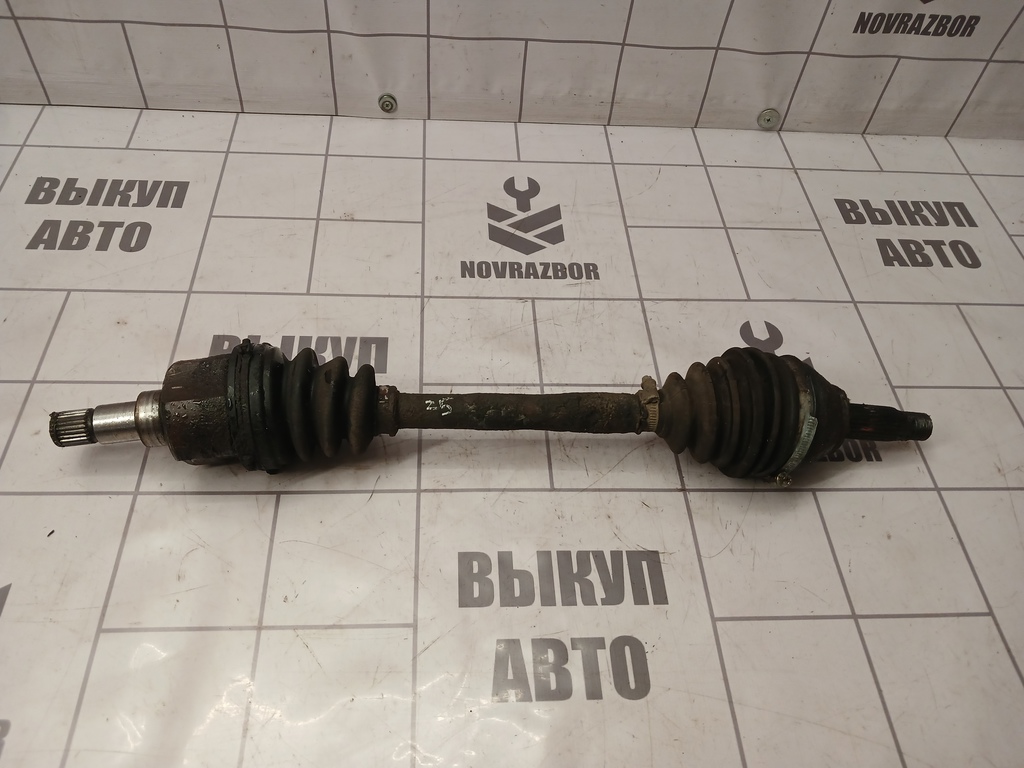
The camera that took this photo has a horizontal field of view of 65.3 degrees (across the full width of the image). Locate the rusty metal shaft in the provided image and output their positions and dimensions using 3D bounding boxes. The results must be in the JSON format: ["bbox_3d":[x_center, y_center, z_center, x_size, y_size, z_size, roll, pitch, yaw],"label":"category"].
[{"bbox_3d":[0.001,0.019,0.574,0.627,0.102,0.106,0,51,-5],"label":"rusty metal shaft"}]

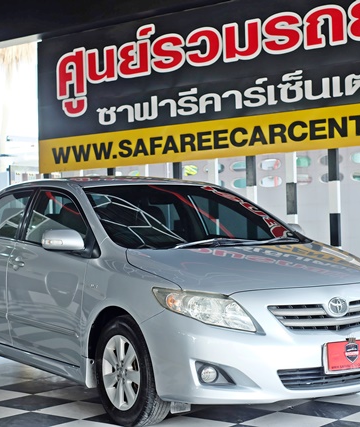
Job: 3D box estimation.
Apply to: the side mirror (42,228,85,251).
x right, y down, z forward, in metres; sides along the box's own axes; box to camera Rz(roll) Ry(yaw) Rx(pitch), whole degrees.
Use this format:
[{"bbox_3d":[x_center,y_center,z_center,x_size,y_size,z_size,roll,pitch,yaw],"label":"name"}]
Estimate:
[{"bbox_3d":[-0.693,0.156,5.583,0.230,0.135,0.150,-1,0,-34],"label":"side mirror"}]

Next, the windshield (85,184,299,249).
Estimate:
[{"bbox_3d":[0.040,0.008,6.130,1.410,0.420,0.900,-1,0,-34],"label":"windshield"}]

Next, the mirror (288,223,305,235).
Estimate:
[{"bbox_3d":[0.821,0.139,6.610,0.230,0.135,0.150,-1,0,-34],"label":"mirror"}]

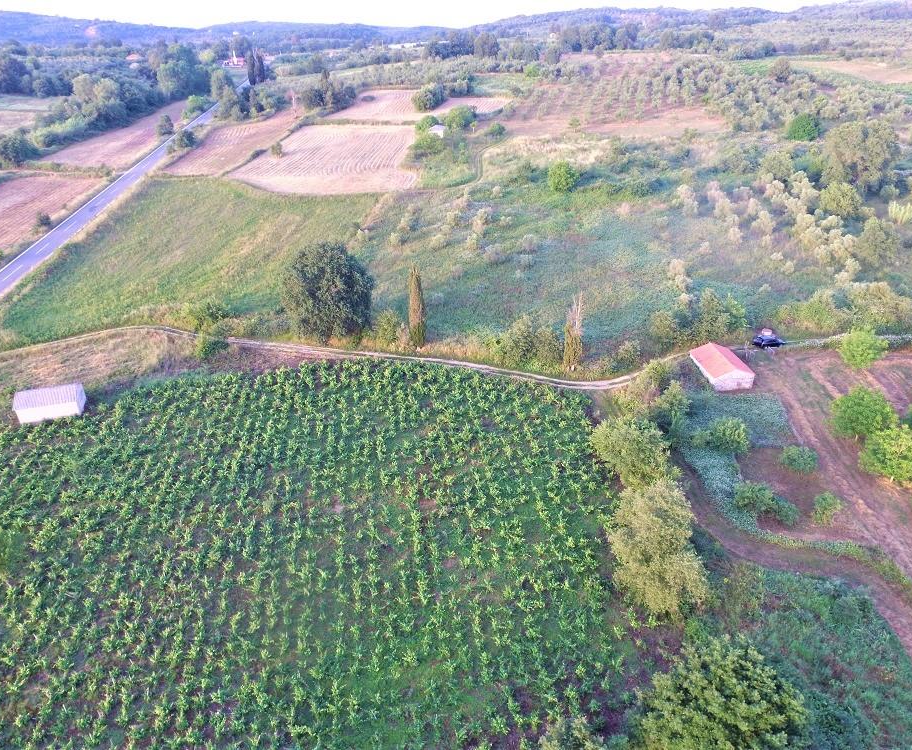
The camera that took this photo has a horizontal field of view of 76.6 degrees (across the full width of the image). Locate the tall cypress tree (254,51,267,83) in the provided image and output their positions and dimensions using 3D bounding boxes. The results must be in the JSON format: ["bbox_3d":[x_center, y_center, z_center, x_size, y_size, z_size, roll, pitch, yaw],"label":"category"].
[{"bbox_3d":[-118.874,-187.075,350.608,5.200,17.100,5.200,0,31,0],"label":"tall cypress tree"}]

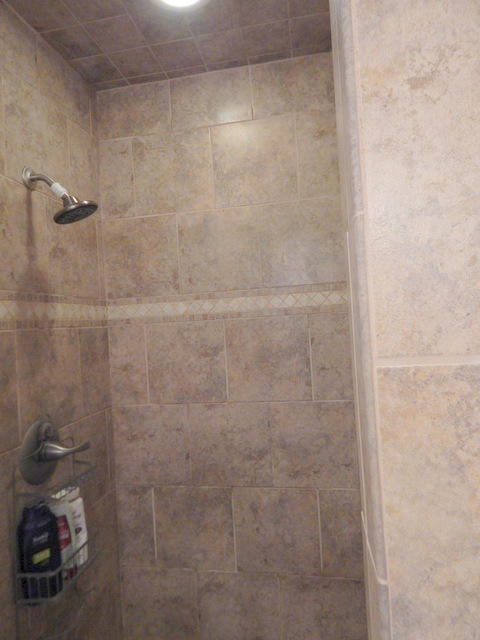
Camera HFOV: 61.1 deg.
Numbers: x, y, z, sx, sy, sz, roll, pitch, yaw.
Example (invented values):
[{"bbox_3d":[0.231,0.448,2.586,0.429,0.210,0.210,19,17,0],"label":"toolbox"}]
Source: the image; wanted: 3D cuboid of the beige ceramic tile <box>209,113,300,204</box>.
[{"bbox_3d":[0.053,-0.587,1.523,0.314,0.314,0.012,-3,0,10],"label":"beige ceramic tile"}]

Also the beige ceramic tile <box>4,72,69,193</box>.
[{"bbox_3d":[-0.603,-0.529,1.223,0.011,0.299,0.301,-3,0,10],"label":"beige ceramic tile"}]

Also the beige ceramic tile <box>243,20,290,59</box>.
[{"bbox_3d":[0.092,-0.959,1.384,0.154,0.012,0.148,-3,0,10],"label":"beige ceramic tile"}]

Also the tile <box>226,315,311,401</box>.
[{"bbox_3d":[0.107,0.150,1.518,0.314,0.312,0.012,-3,0,10],"label":"tile"}]

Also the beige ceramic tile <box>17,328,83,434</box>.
[{"bbox_3d":[-0.567,0.181,1.231,0.010,0.303,0.300,-3,-1,10],"label":"beige ceramic tile"}]

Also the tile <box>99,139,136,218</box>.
[{"bbox_3d":[-0.464,-0.535,1.558,0.141,0.299,0.011,-3,0,10],"label":"tile"}]

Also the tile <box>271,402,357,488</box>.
[{"bbox_3d":[0.263,0.445,1.446,0.297,0.303,0.010,-3,-1,10],"label":"tile"}]

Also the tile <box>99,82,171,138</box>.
[{"bbox_3d":[-0.420,-0.822,1.607,0.309,0.200,0.012,-3,0,10],"label":"tile"}]

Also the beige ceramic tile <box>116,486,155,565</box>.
[{"bbox_3d":[-0.407,0.817,1.613,0.151,0.314,0.012,-3,0,10],"label":"beige ceramic tile"}]

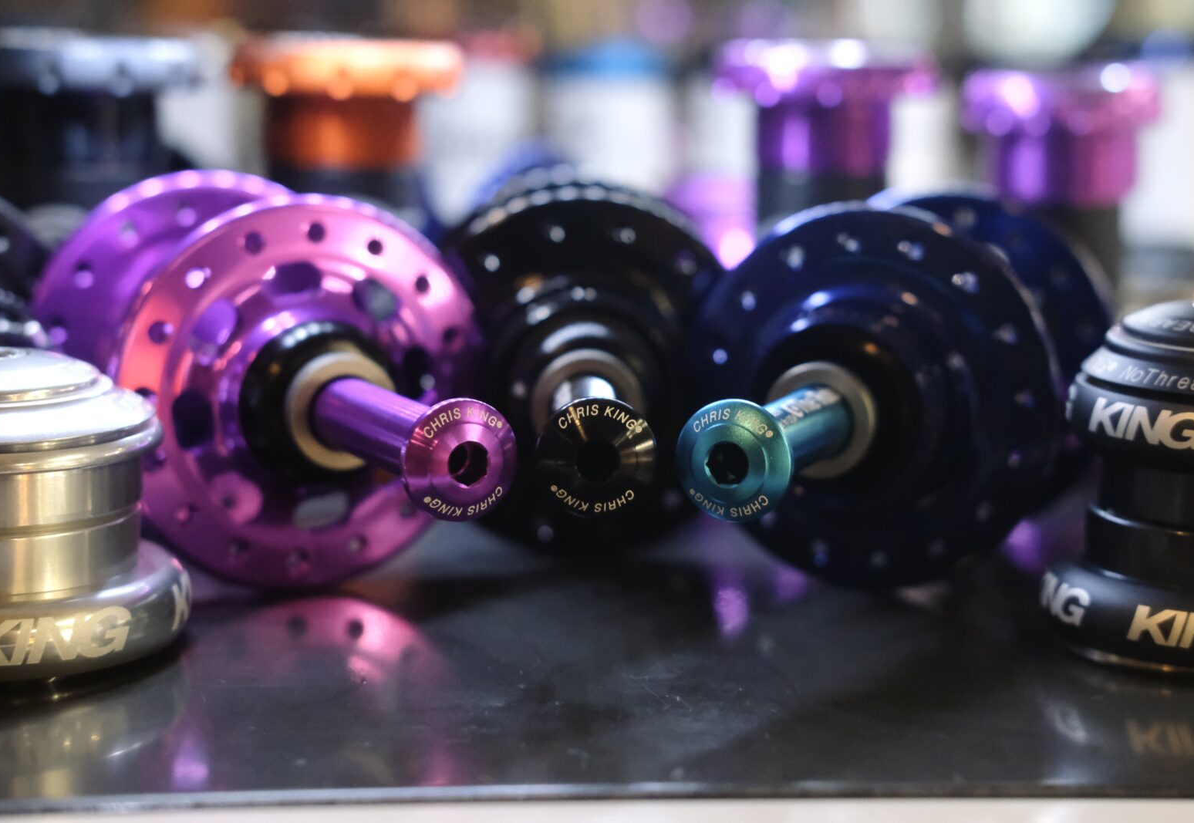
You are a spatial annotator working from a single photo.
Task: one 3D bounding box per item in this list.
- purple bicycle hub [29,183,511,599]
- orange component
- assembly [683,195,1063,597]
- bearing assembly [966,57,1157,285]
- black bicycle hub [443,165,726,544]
[{"bbox_3d":[-0.054,-0.004,0.312,0.066,0.066,0.135,-5,12,-31],"label":"purple bicycle hub"},{"bbox_3d":[-0.057,-0.070,0.416,0.050,0.029,0.050,1,10,0],"label":"orange component"},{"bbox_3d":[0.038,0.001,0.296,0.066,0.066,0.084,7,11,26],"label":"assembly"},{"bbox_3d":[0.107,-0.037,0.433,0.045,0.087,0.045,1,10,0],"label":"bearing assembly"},{"bbox_3d":[-0.002,-0.005,0.323,0.066,0.066,0.131,1,10,-2],"label":"black bicycle hub"}]

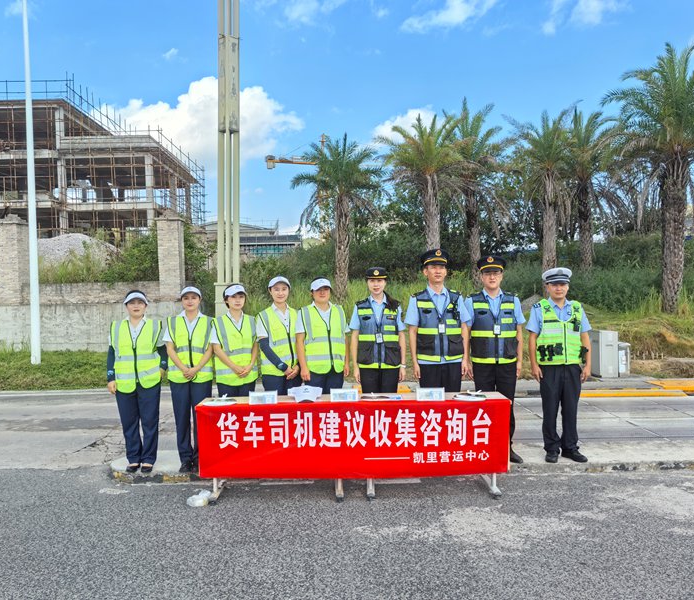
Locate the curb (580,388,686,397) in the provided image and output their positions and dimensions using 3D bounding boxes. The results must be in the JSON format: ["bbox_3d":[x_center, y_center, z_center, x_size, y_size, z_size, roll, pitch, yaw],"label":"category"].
[{"bbox_3d":[4.225,1.405,9.400,1.800,0.100,0.260,-1,1,0],"label":"curb"}]

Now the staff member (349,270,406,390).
[{"bbox_3d":[0.290,0.576,5.564,0.520,1.749,0.310,-1,1,0],"label":"staff member"}]

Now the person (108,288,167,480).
[{"bbox_3d":[-1.842,0.696,5.512,0.520,1.559,0.310,-1,1,-17],"label":"person"}]

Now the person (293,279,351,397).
[{"bbox_3d":[-0.210,0.635,5.523,0.470,1.667,0.300,-1,3,-14],"label":"person"}]

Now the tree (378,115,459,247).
[{"bbox_3d":[2.516,-2.891,19.500,3.200,5.900,3.100,-1,1,0],"label":"tree"}]

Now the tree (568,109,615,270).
[{"bbox_3d":[8.756,-3.692,22.839,2.600,6.396,2.600,0,3,0],"label":"tree"}]

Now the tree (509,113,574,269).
[{"bbox_3d":[6.813,-3.245,21.360,2.800,6.325,2.800,0,3,0],"label":"tree"}]

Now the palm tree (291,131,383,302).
[{"bbox_3d":[-0.229,-2.979,22.000,3.300,6.000,3.200,-1,1,0],"label":"palm tree"}]

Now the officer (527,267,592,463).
[{"bbox_3d":[1.955,0.582,5.696,0.560,1.755,0.310,0,3,-1],"label":"officer"}]

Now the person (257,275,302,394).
[{"bbox_3d":[-0.579,0.622,5.533,0.430,1.678,0.300,-1,1,-22],"label":"person"}]

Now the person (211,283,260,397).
[{"bbox_3d":[-0.976,0.663,5.469,0.430,1.616,0.310,-1,3,-18],"label":"person"}]

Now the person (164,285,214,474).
[{"bbox_3d":[-1.378,0.672,5.472,0.460,1.597,0.310,-1,1,-15],"label":"person"}]

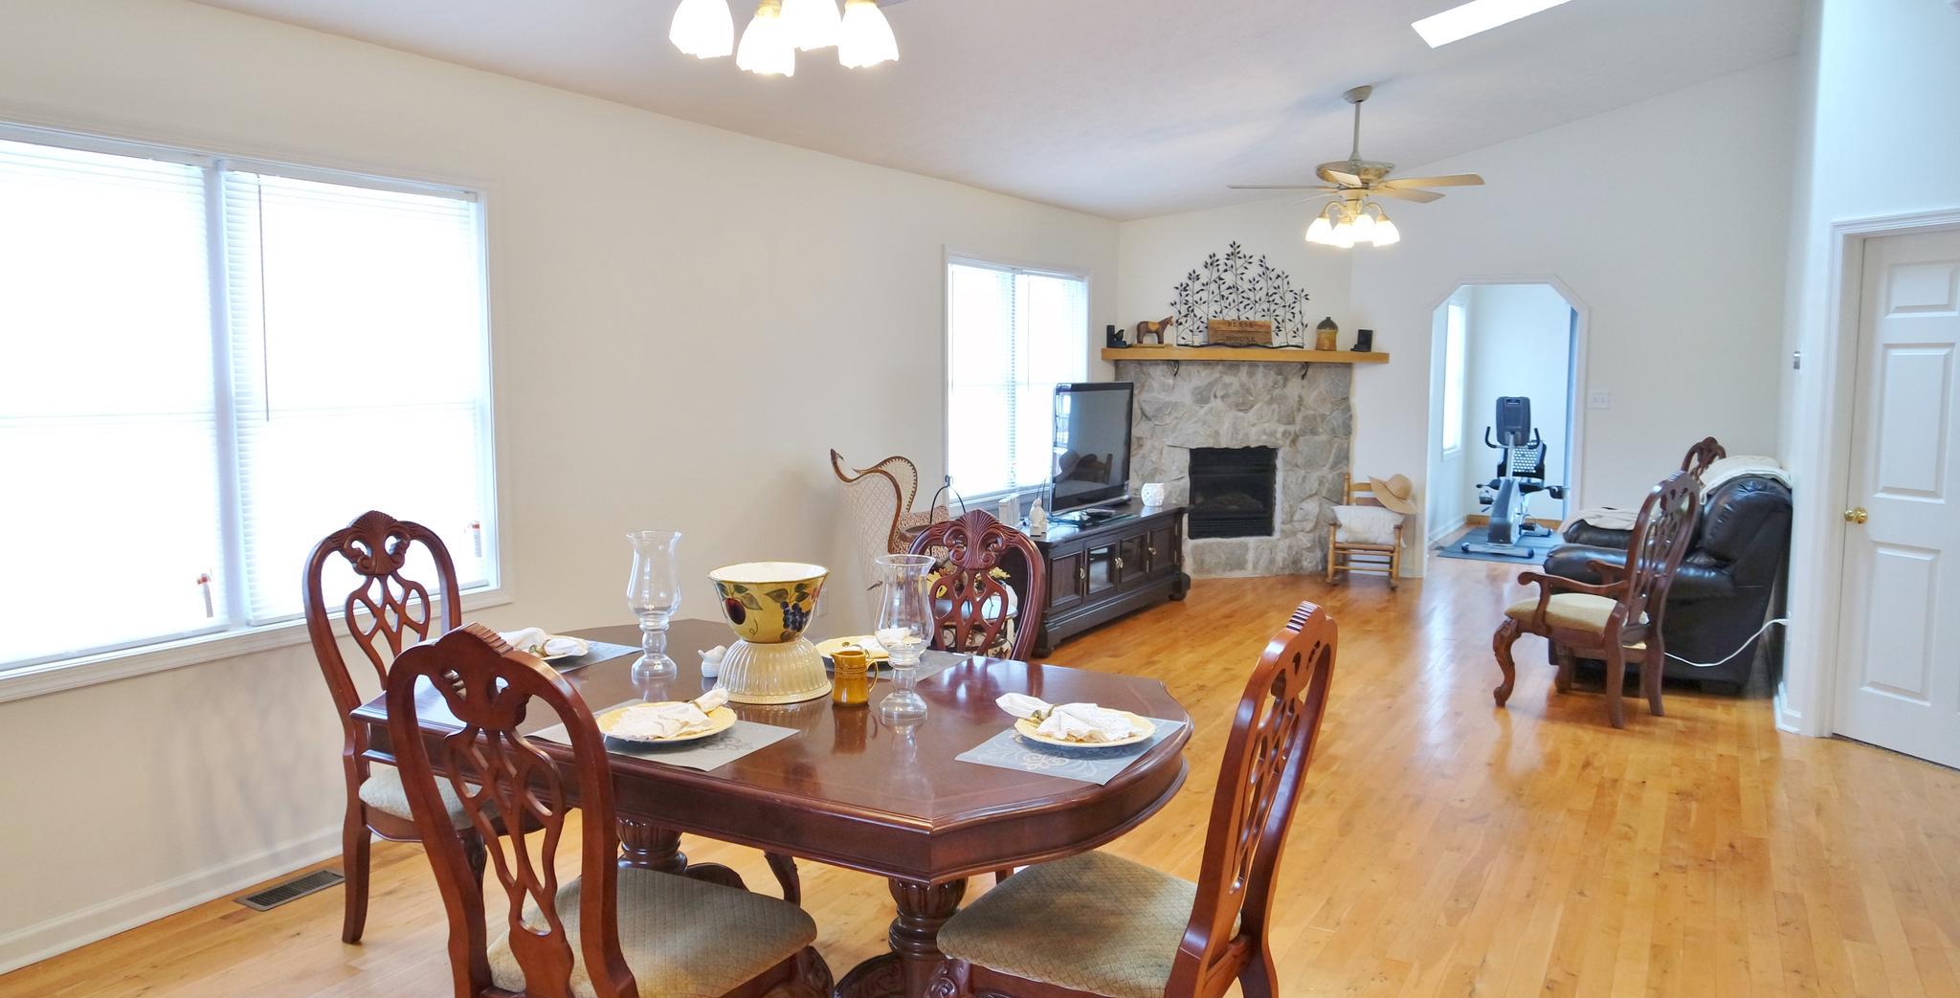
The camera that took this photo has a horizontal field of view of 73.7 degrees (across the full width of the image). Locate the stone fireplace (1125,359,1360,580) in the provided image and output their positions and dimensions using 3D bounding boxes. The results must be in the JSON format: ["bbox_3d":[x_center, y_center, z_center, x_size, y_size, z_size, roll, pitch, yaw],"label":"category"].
[{"bbox_3d":[1.807,-0.215,9.386,1.760,1.540,0.250,-1,6,-14],"label":"stone fireplace"}]

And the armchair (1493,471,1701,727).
[{"bbox_3d":[2.671,0.390,5.671,0.600,1.080,0.660,-4,7,-38],"label":"armchair"}]

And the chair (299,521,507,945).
[{"bbox_3d":[-1.365,0.602,3.444,0.660,1.090,0.500,3,7,30],"label":"chair"}]

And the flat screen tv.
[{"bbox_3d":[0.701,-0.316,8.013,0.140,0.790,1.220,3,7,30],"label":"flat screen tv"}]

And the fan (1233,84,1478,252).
[{"bbox_3d":[1.963,-1.734,6.852,1.320,0.830,1.320,3,7,29],"label":"fan"}]

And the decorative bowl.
[{"bbox_3d":[-0.476,0.243,2.946,0.266,0.152,0.266,0,6,0],"label":"decorative bowl"}]

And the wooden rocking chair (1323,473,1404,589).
[{"bbox_3d":[2.705,0.200,9.121,0.480,0.770,0.550,3,7,30],"label":"wooden rocking chair"}]

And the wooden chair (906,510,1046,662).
[{"bbox_3d":[-0.169,0.596,3.518,0.500,1.090,0.660,3,7,30],"label":"wooden chair"}]

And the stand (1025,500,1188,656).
[{"bbox_3d":[0.644,0.430,7.788,0.480,0.575,2.100,3,7,29],"label":"stand"}]

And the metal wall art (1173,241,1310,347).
[{"bbox_3d":[1.827,-1.423,9.103,1.020,0.740,0.050,-1,6,-14],"label":"metal wall art"}]

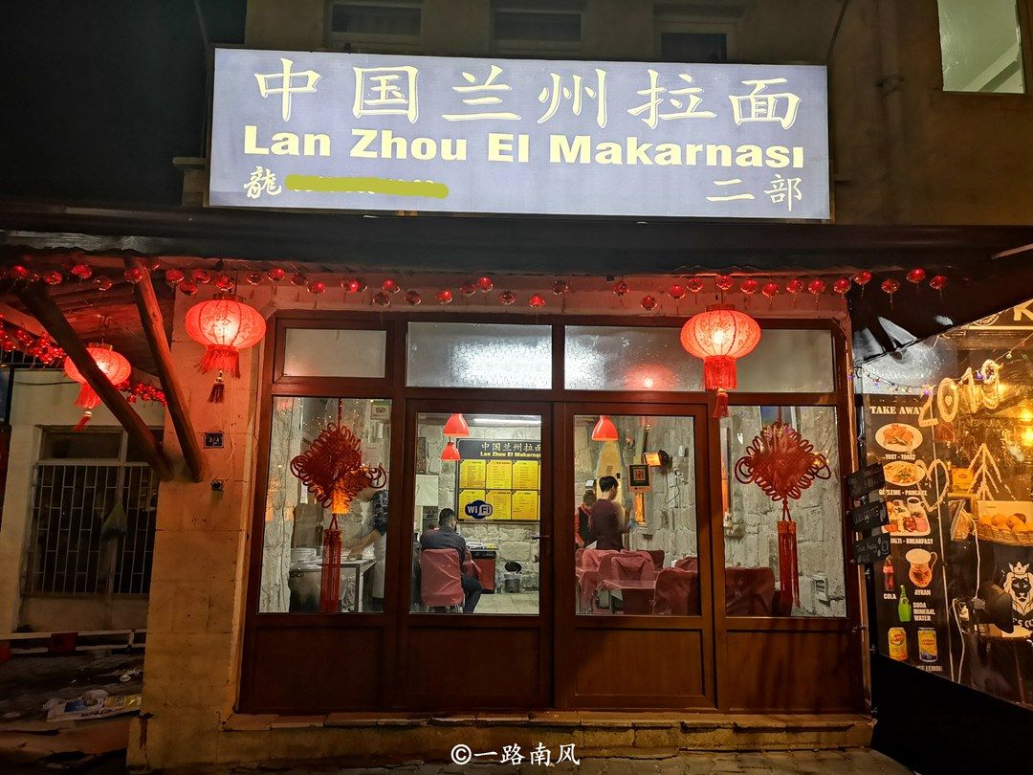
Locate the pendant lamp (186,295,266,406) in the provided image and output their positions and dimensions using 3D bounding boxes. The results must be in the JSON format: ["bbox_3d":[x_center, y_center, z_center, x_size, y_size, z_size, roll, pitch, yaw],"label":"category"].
[{"bbox_3d":[-1.815,-0.248,5.005,0.475,0.689,0.475,1,-10,-2],"label":"pendant lamp"}]

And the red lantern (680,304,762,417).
[{"bbox_3d":[1.238,-0.163,4.857,0.475,0.684,0.475,1,-10,-2],"label":"red lantern"}]

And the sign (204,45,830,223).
[{"bbox_3d":[0.055,-1.680,5.464,4.123,1.070,0.170,1,-4,-2],"label":"sign"}]

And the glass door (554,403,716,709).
[{"bbox_3d":[0.799,1.126,5.553,1.100,2.047,0.070,1,-10,-2],"label":"glass door"}]

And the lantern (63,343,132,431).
[{"bbox_3d":[-3.296,-0.013,6.322,0.475,0.683,0.475,1,-10,-2],"label":"lantern"}]

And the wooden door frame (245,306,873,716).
[{"bbox_3d":[0.259,0.822,5.585,4.116,2.701,0.100,1,-10,-2],"label":"wooden door frame"}]

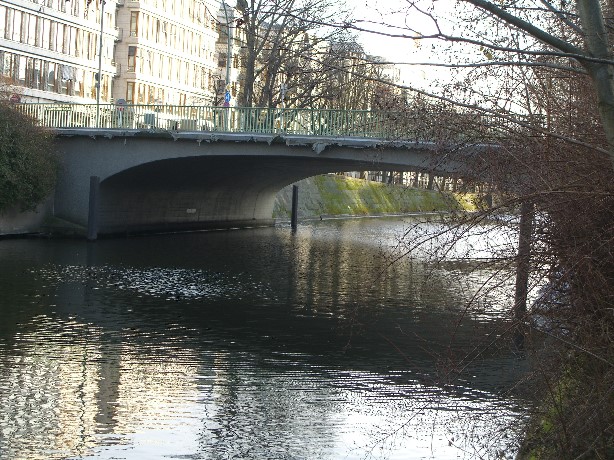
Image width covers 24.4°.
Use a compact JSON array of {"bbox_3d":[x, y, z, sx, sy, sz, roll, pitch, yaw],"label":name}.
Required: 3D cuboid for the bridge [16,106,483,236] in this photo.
[{"bbox_3d":[1.017,-2.314,71.306,22.586,5.750,24.500,3,2,12],"label":"bridge"}]

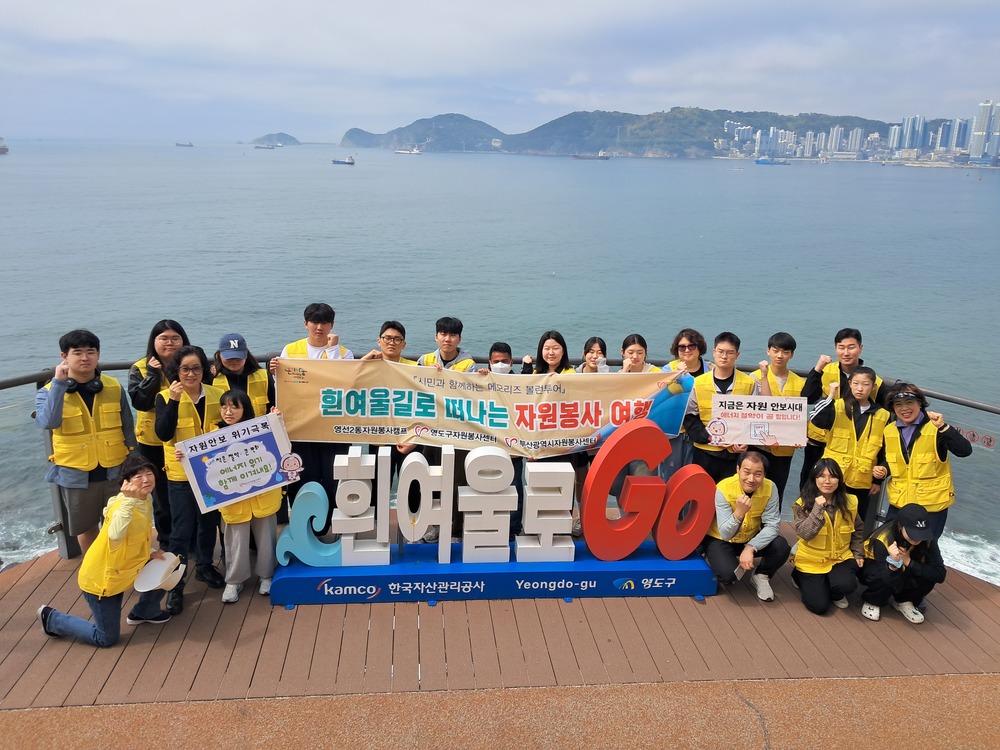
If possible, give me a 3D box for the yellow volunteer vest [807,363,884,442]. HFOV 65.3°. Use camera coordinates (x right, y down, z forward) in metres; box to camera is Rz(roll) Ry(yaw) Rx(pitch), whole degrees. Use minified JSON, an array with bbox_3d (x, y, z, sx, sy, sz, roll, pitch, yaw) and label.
[{"bbox_3d":[2.440,0.191,5.471,0.460,0.580,0.270,7,18,21],"label":"yellow volunteer vest"}]

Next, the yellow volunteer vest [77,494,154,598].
[{"bbox_3d":[-2.145,0.949,4.340,0.320,0.550,0.430,22,23,19],"label":"yellow volunteer vest"}]

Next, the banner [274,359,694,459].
[{"bbox_3d":[-0.068,0.269,5.495,2.928,0.680,0.140,2,16,-9],"label":"banner"}]

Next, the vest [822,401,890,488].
[{"bbox_3d":[2.361,0.444,5.181,0.410,0.580,0.270,7,18,19],"label":"vest"}]

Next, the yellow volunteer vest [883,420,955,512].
[{"bbox_3d":[2.755,0.581,5.116,0.430,0.580,0.280,15,22,40],"label":"yellow volunteer vest"}]

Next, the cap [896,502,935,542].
[{"bbox_3d":[2.634,0.936,4.950,0.180,0.150,0.260,-1,44,-4],"label":"cap"}]

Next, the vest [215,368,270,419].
[{"bbox_3d":[-1.788,0.230,5.395,0.420,0.580,0.260,-2,17,-10],"label":"vest"}]

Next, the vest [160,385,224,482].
[{"bbox_3d":[-1.819,0.355,4.660,0.440,0.575,0.280,-9,19,-29],"label":"vest"}]

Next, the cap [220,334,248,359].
[{"bbox_3d":[-1.698,-0.178,4.970,0.180,0.140,0.260,-5,31,-17],"label":"cap"}]

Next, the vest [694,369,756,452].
[{"bbox_3d":[1.561,0.246,5.400,0.440,0.560,0.270,5,17,13],"label":"vest"}]

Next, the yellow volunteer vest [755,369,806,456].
[{"bbox_3d":[1.970,0.246,5.489,0.420,0.600,0.260,6,17,16],"label":"yellow volunteer vest"}]

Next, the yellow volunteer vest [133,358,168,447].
[{"bbox_3d":[-2.161,0.180,5.100,0.440,0.560,0.270,-7,18,-24],"label":"yellow volunteer vest"}]

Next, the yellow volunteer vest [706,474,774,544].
[{"bbox_3d":[1.646,0.886,5.336,0.440,0.530,0.300,7,29,6],"label":"yellow volunteer vest"}]

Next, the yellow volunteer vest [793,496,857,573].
[{"bbox_3d":[2.138,1.018,5.112,0.420,0.540,0.280,3,21,8],"label":"yellow volunteer vest"}]

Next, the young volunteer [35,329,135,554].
[{"bbox_3d":[-2.488,0.547,4.691,0.570,1.690,0.400,-10,19,-31],"label":"young volunteer"}]

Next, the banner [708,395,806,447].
[{"bbox_3d":[1.683,0.299,5.070,0.630,0.325,0.020,1,2,0],"label":"banner"}]

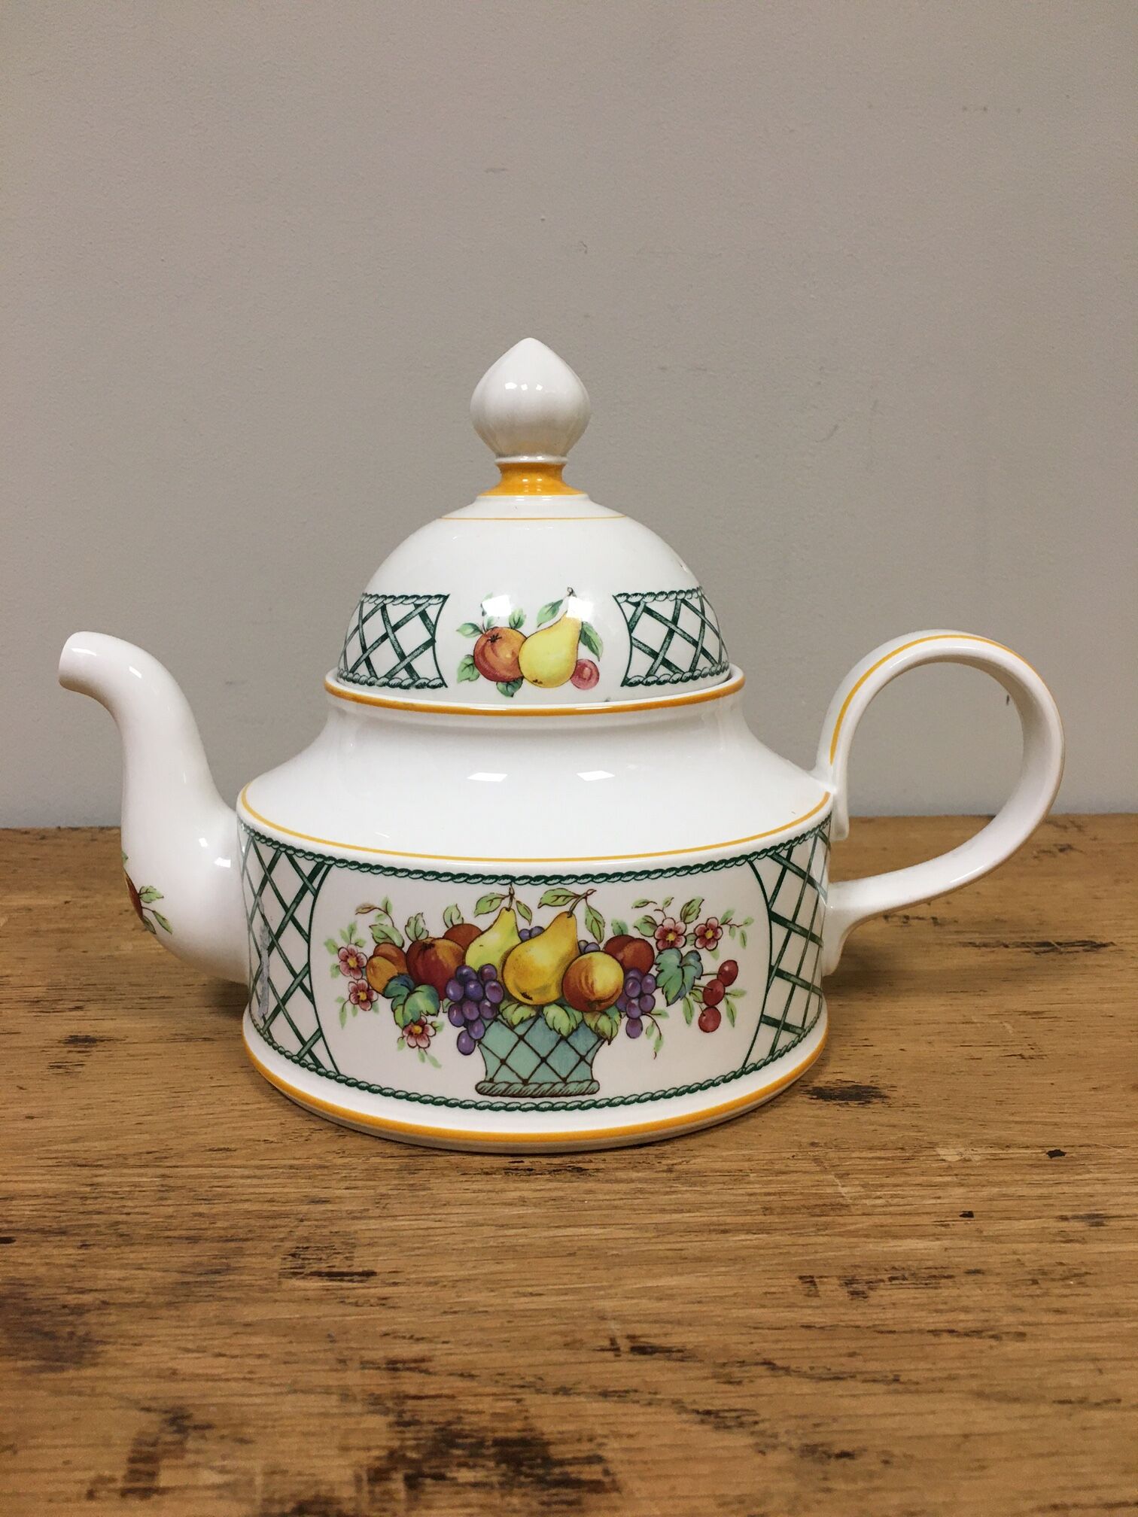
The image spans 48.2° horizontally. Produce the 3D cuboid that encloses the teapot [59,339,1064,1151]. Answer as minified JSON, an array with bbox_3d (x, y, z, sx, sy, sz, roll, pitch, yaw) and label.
[{"bbox_3d":[-0.002,-0.017,0.333,0.259,0.176,0.159,0,12,-1],"label":"teapot"}]

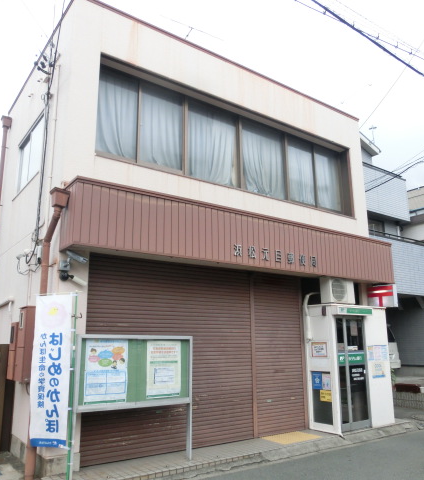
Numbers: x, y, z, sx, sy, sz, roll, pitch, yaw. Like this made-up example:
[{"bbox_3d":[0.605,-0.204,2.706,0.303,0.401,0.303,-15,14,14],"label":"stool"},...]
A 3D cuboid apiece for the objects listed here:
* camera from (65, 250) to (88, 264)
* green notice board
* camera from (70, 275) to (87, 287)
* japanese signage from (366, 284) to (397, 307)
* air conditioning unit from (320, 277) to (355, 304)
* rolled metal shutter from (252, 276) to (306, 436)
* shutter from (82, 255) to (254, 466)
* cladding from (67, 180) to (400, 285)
[{"bbox_3d":[-1.781,0.218,5.854,0.301,0.090,0.090,32,-19,-7],"label":"camera"},{"bbox_3d":[-0.983,1.733,5.858,1.649,0.911,0.091,9,-16,-35],"label":"green notice board"},{"bbox_3d":[-1.732,0.546,5.814,0.220,0.075,0.075,31,-15,0],"label":"camera"},{"bbox_3d":[3.651,1.223,9.502,0.133,0.457,0.611,9,-16,-35],"label":"japanese signage"},{"bbox_3d":[2.540,1.054,8.956,0.705,0.520,0.278,9,-16,-35],"label":"air conditioning unit"},{"bbox_3d":[1.246,2.041,8.124,1.174,2.795,0.097,9,-16,-35],"label":"rolled metal shutter"},{"bbox_3d":[-0.523,1.767,6.872,3.013,2.783,0.097,9,-16,-35],"label":"shutter"},{"bbox_3d":[0.943,0.113,7.806,6.965,0.883,0.514,9,-16,-35],"label":"cladding"}]

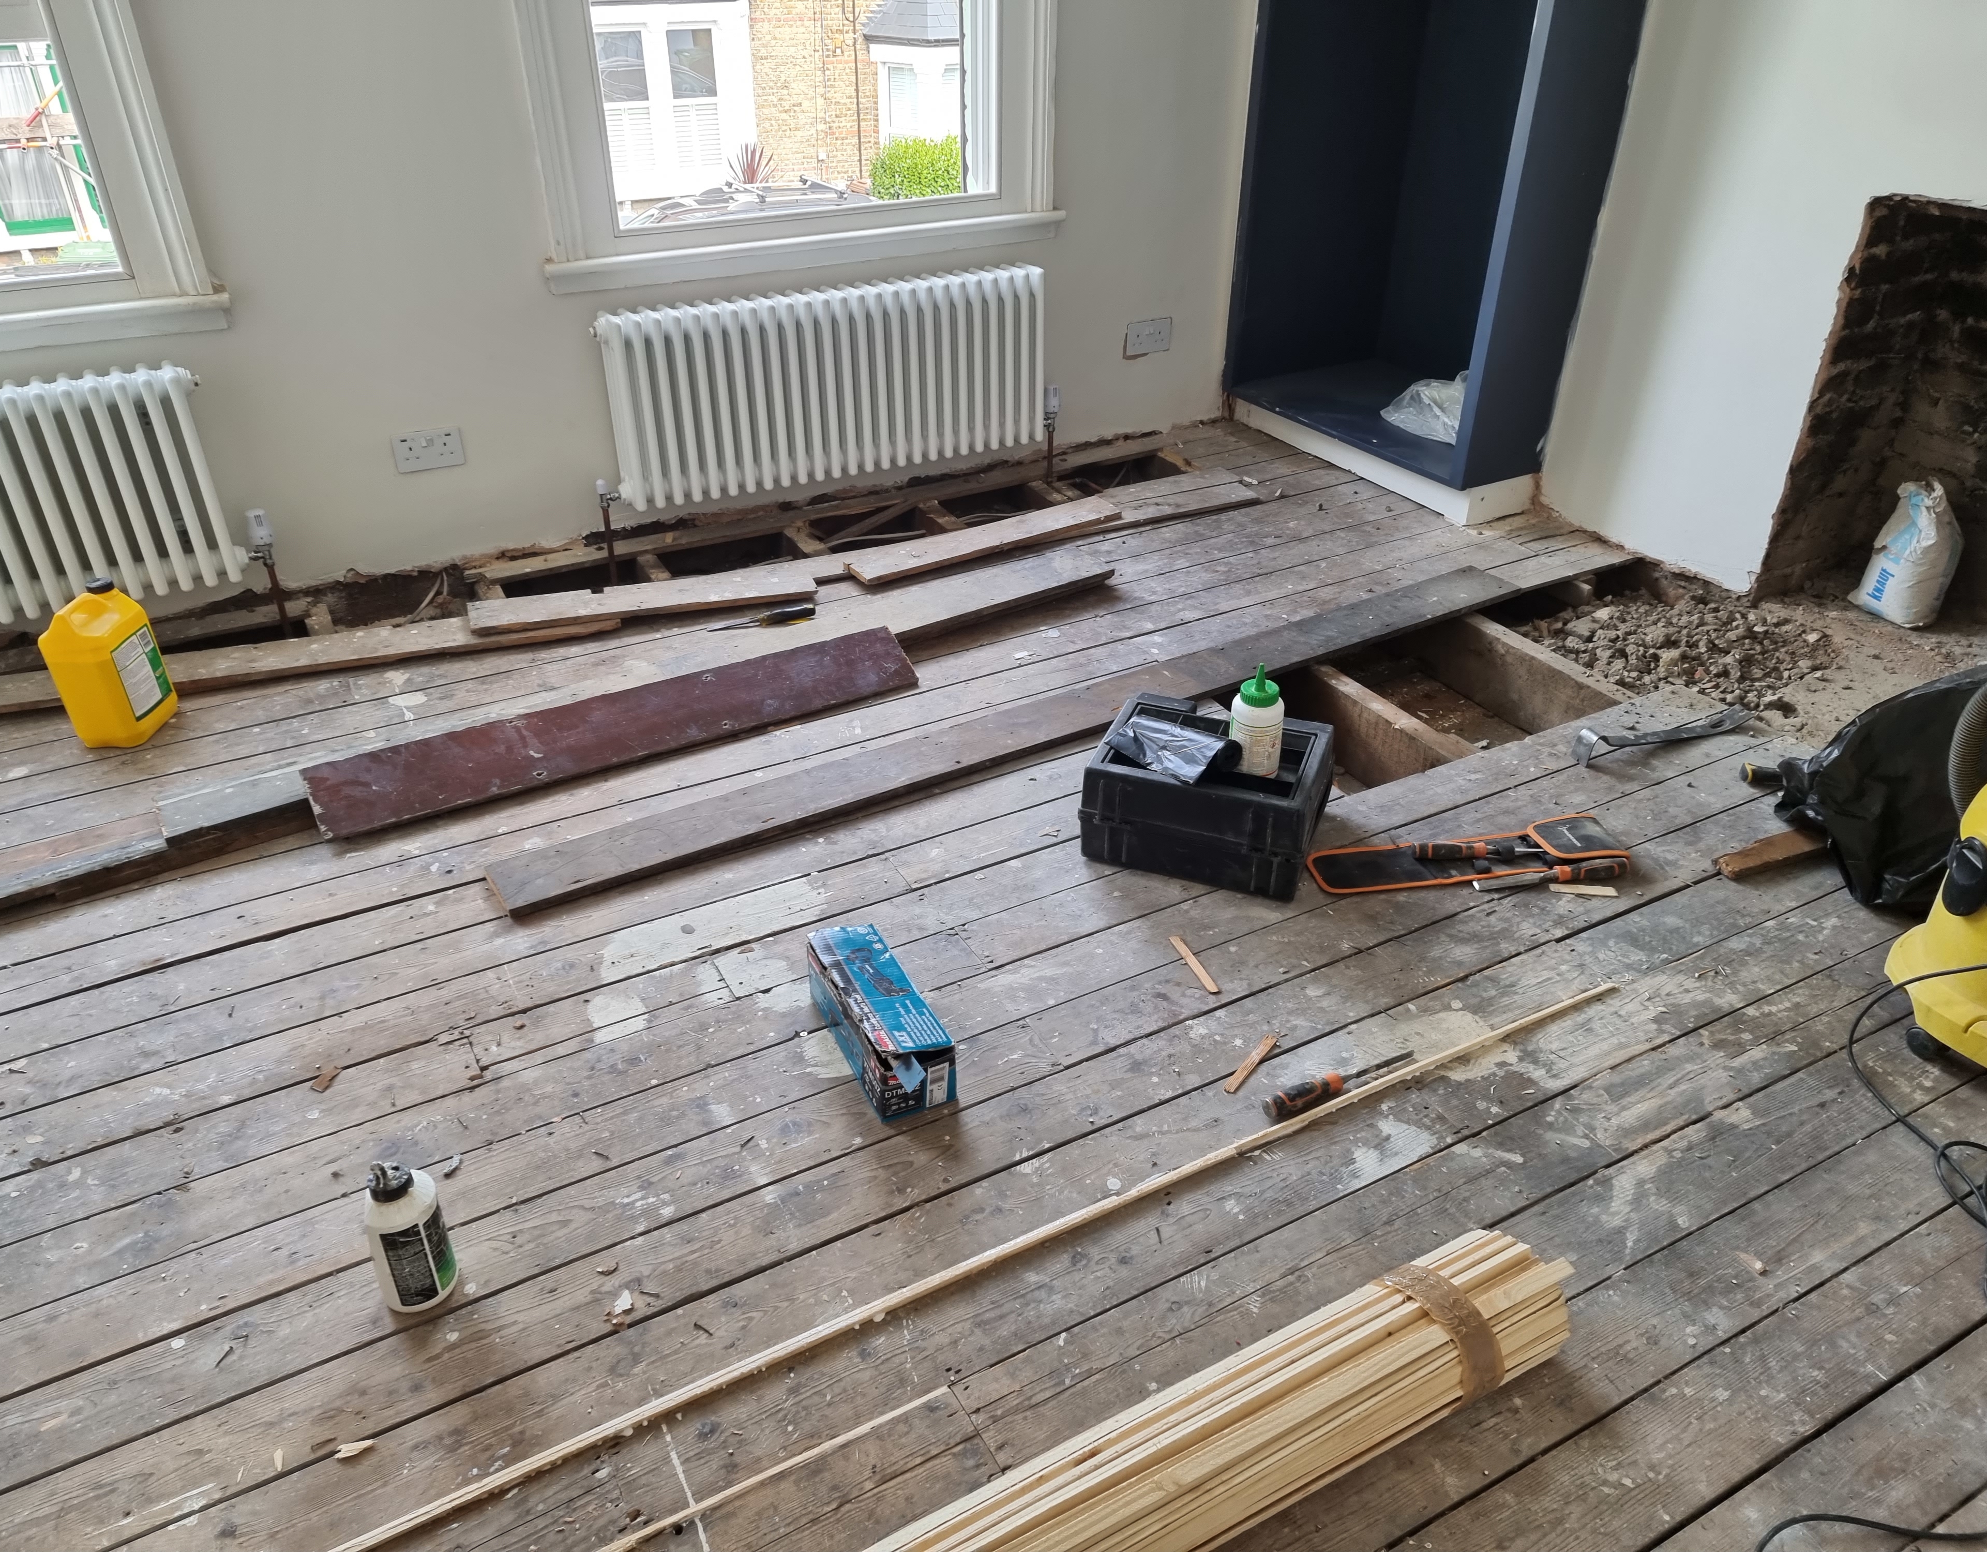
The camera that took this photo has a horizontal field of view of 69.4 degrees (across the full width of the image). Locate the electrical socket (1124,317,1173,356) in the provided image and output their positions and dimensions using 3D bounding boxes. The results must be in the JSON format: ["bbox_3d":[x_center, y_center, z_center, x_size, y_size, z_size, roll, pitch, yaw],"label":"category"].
[{"bbox_3d":[0.435,-1.225,4.000,0.147,0.087,0.011,-16,36,-23],"label":"electrical socket"}]

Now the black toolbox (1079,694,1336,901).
[{"bbox_3d":[0.366,0.025,2.429,0.366,0.174,0.284,12,35,17],"label":"black toolbox"}]

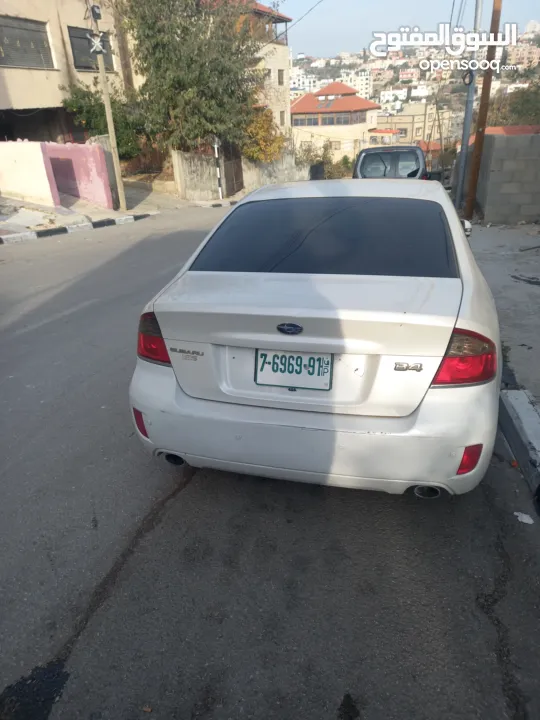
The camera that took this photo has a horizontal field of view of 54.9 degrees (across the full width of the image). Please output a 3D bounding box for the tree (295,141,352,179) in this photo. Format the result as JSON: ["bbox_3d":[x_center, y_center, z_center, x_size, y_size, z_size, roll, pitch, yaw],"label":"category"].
[{"bbox_3d":[3.613,-13.405,35.116,4.000,3.100,3.000,0,22,6],"label":"tree"}]

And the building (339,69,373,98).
[{"bbox_3d":[56.825,-182.437,345.601,21.000,19.000,16.000,1,22,9],"label":"building"}]

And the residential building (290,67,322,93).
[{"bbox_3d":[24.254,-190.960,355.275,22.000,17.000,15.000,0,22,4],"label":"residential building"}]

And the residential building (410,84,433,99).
[{"bbox_3d":[85.493,-151.517,293.441,12.500,7.800,10.000,4,23,14],"label":"residential building"}]

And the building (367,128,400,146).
[{"bbox_3d":[18.013,-34.532,81.806,5.500,4.200,5.000,2,22,11],"label":"building"}]

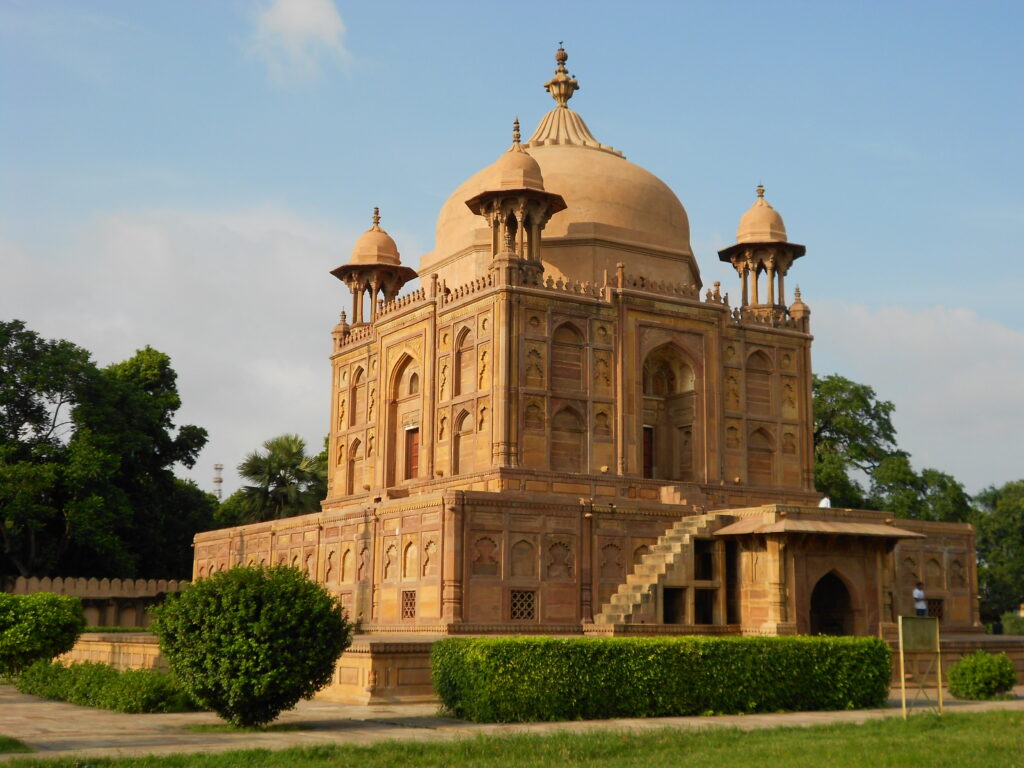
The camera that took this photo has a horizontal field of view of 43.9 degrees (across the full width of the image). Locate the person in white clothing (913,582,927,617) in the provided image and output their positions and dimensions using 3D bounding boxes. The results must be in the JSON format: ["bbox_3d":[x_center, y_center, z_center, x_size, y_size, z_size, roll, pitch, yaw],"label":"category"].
[{"bbox_3d":[12.296,6.844,38.283,0.360,1.690,0.480,-5,-12,28],"label":"person in white clothing"}]

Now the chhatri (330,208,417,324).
[{"bbox_3d":[-5.187,-4.205,48.101,3.031,5.081,3.031,7,-12,-31],"label":"chhatri"}]

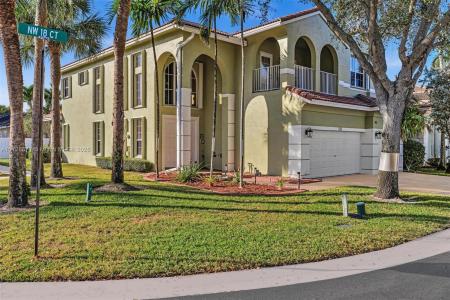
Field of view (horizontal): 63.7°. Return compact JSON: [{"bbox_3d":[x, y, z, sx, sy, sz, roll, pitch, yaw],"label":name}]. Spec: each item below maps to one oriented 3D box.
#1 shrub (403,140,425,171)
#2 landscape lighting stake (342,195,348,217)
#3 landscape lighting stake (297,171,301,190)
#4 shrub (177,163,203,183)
[{"bbox_3d":[10.989,0.301,21.180,1.400,1.750,1.400,-1,2,-42],"label":"shrub"},{"bbox_3d":[2.611,1.192,7.844,0.110,0.510,0.110,0,1,0],"label":"landscape lighting stake"},{"bbox_3d":[2.455,1.039,12.094,0.100,0.580,0.100,0,1,0],"label":"landscape lighting stake"},{"bbox_3d":[-1.339,0.816,13.692,1.000,0.720,0.950,0,1,0],"label":"shrub"}]

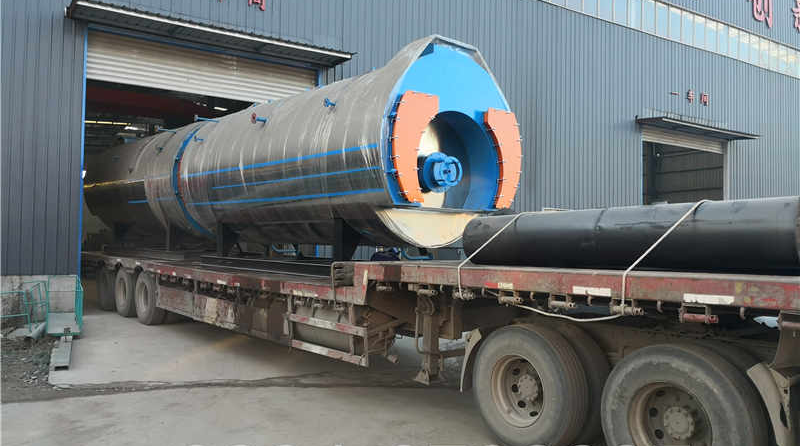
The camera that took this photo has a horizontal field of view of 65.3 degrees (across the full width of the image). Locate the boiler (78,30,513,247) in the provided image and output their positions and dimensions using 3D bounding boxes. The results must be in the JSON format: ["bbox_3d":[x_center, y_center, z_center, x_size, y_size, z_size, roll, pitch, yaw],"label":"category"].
[{"bbox_3d":[-3.181,-0.876,12.431,2.550,2.890,12.054,3,-2,-41],"label":"boiler"}]

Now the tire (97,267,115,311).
[{"bbox_3d":[-6.949,1.579,14.847,0.280,1.060,1.060,3,-3,-41],"label":"tire"}]

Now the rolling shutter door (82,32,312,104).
[{"bbox_3d":[-4.711,-3.729,15.678,5.634,1.107,0.100,2,-2,-32],"label":"rolling shutter door"}]

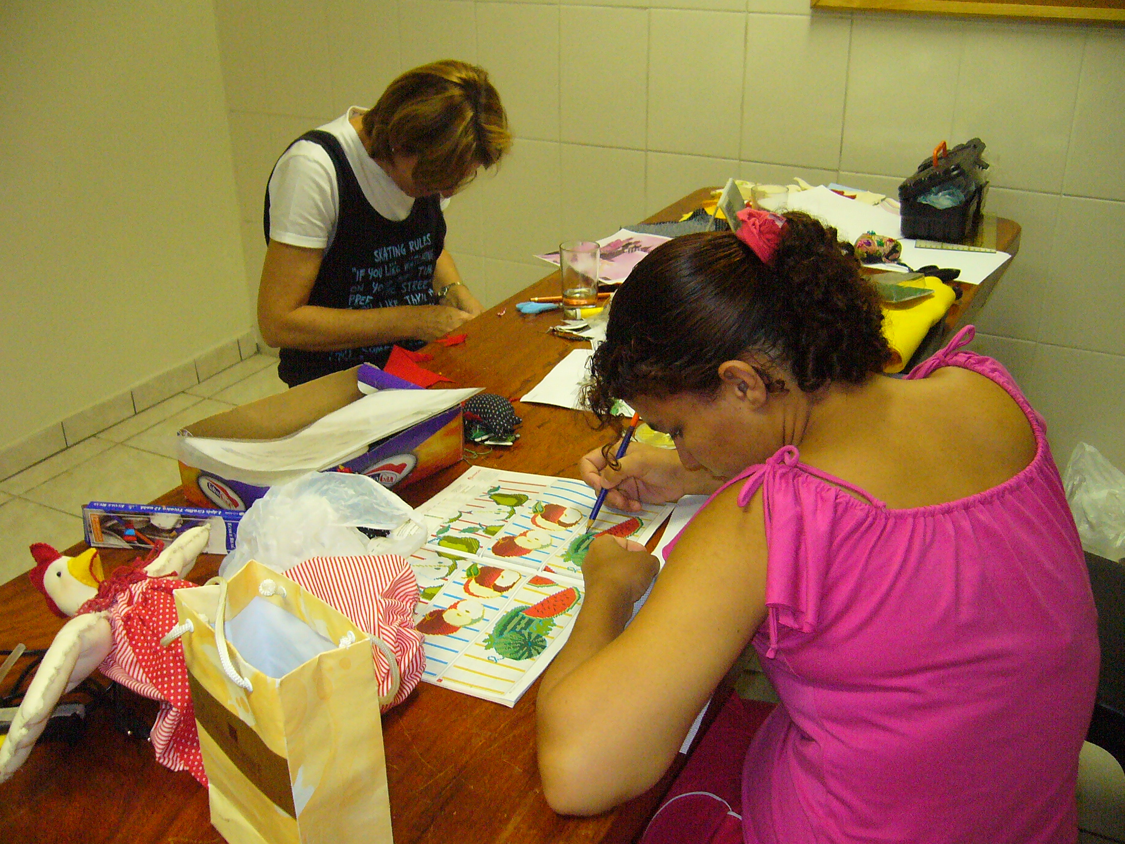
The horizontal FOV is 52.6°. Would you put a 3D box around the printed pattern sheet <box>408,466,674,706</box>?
[{"bbox_3d":[-0.079,0.158,1.245,0.270,0.010,0.400,11,28,23],"label":"printed pattern sheet"}]

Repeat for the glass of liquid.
[{"bbox_3d":[0.031,-0.256,1.980,0.067,0.110,0.067,-1,26,0],"label":"glass of liquid"}]

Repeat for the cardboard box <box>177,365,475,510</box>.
[{"bbox_3d":[-0.301,0.030,1.442,0.216,0.074,0.283,22,34,39],"label":"cardboard box"}]

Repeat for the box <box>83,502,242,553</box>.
[{"bbox_3d":[-0.451,0.121,1.291,0.186,0.046,0.018,3,26,9],"label":"box"}]

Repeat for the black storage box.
[{"bbox_3d":[0.777,-0.472,2.307,0.148,0.186,0.172,11,28,24],"label":"black storage box"}]

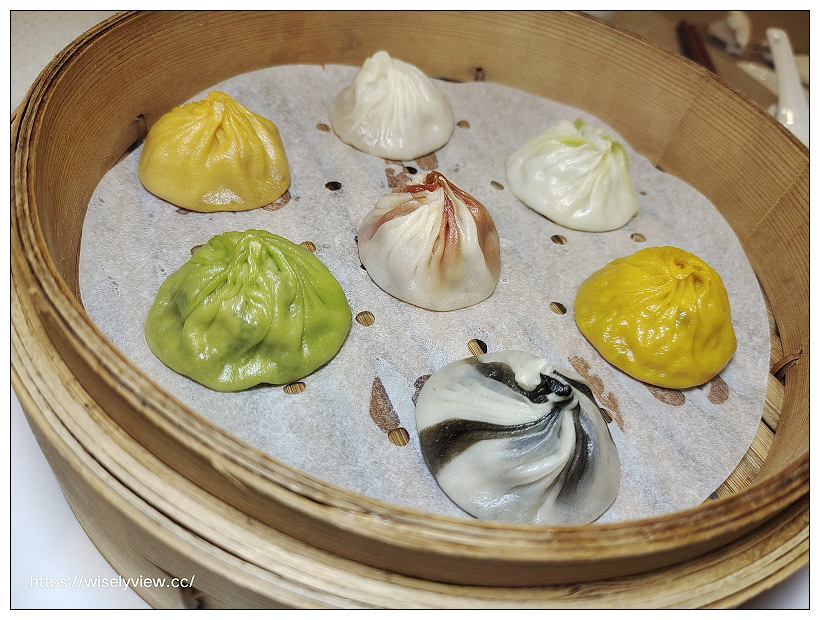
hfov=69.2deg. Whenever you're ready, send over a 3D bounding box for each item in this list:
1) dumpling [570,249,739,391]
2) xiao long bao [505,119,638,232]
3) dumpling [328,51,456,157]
[{"bbox_3d":[0.080,-0.004,0.181,0.050,0.029,0.048,-2,50,-13],"label":"dumpling"},{"bbox_3d":[0.064,-0.057,0.223,0.049,0.029,0.052,-15,54,-23],"label":"xiao long bao"},{"bbox_3d":[-0.004,-0.086,0.235,0.050,0.027,0.054,6,49,-7],"label":"dumpling"}]

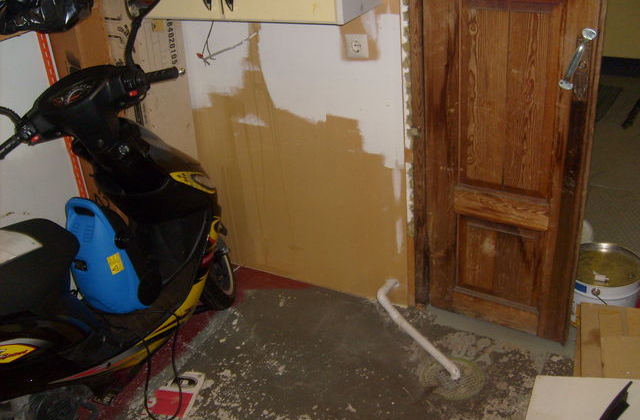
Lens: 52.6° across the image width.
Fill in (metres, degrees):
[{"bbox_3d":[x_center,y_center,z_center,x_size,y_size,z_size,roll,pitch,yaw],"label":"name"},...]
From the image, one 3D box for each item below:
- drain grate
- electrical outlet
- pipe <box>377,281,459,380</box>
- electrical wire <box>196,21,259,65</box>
[{"bbox_3d":[0.458,0.578,2.237,0.214,0.020,0.214,-4,28,2],"label":"drain grate"},{"bbox_3d":[0.127,-0.552,2.184,0.081,0.081,0.022,10,32,27],"label":"electrical outlet"},{"bbox_3d":[0.353,0.438,2.398,0.105,0.119,0.507,-14,29,-16],"label":"pipe"},{"bbox_3d":[-0.350,-0.625,2.419,0.275,0.165,0.060,10,32,27],"label":"electrical wire"}]

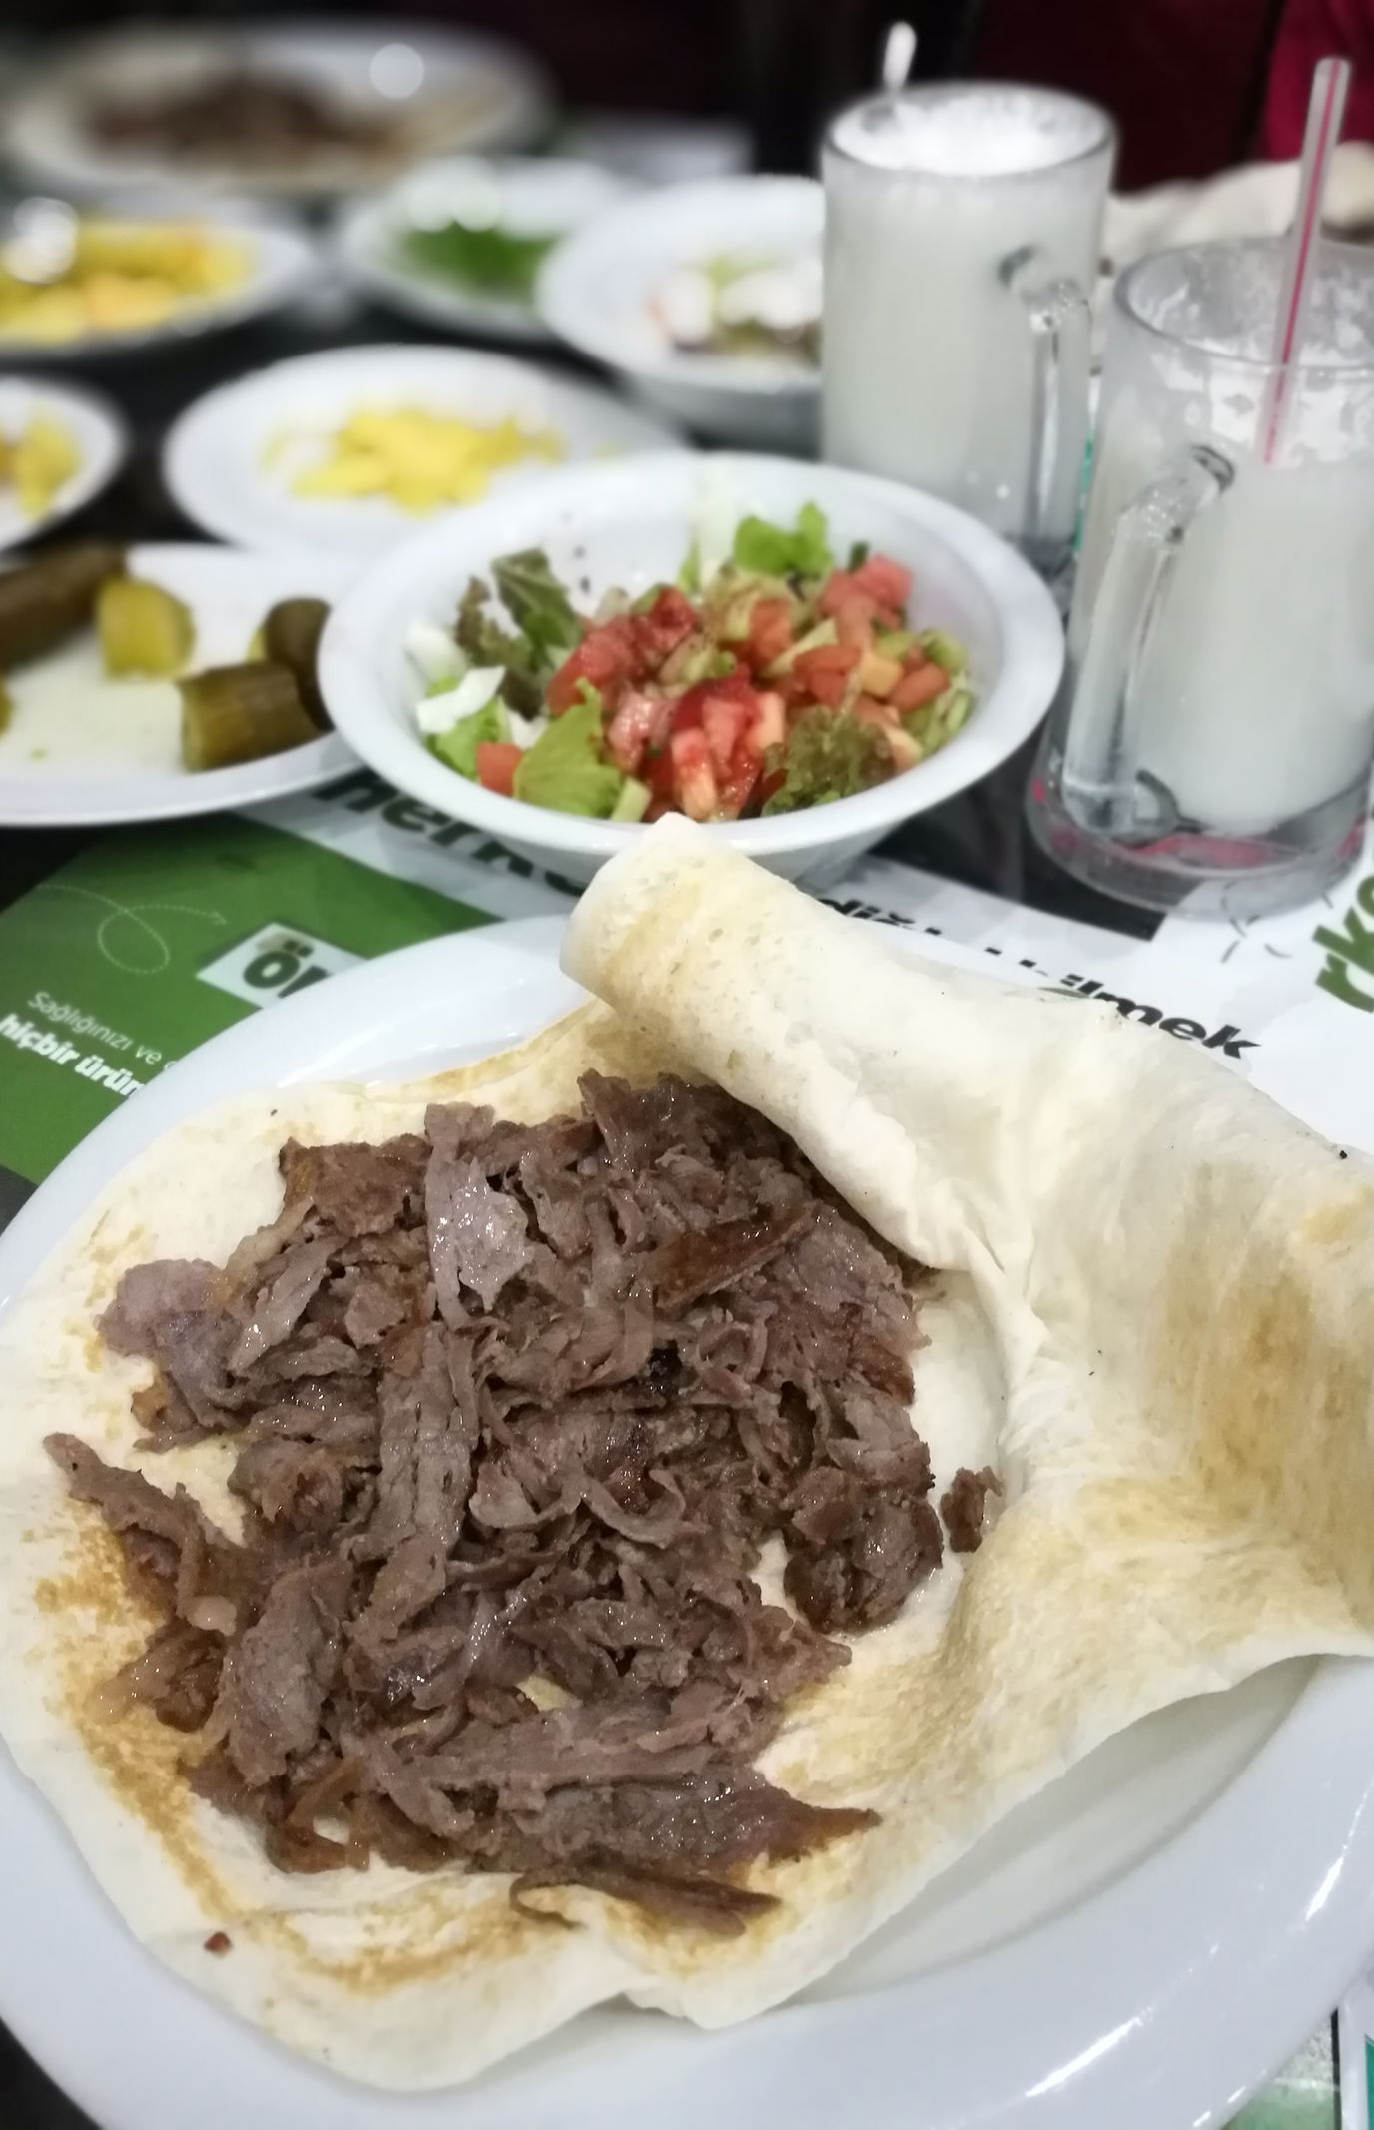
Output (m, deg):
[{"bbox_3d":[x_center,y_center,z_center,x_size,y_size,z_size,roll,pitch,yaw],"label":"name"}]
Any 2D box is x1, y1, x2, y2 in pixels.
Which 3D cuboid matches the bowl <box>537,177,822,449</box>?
[{"bbox_3d":[0.046,-0.281,0.640,0.204,0.046,0.204,-3,46,0],"label":"bowl"}]

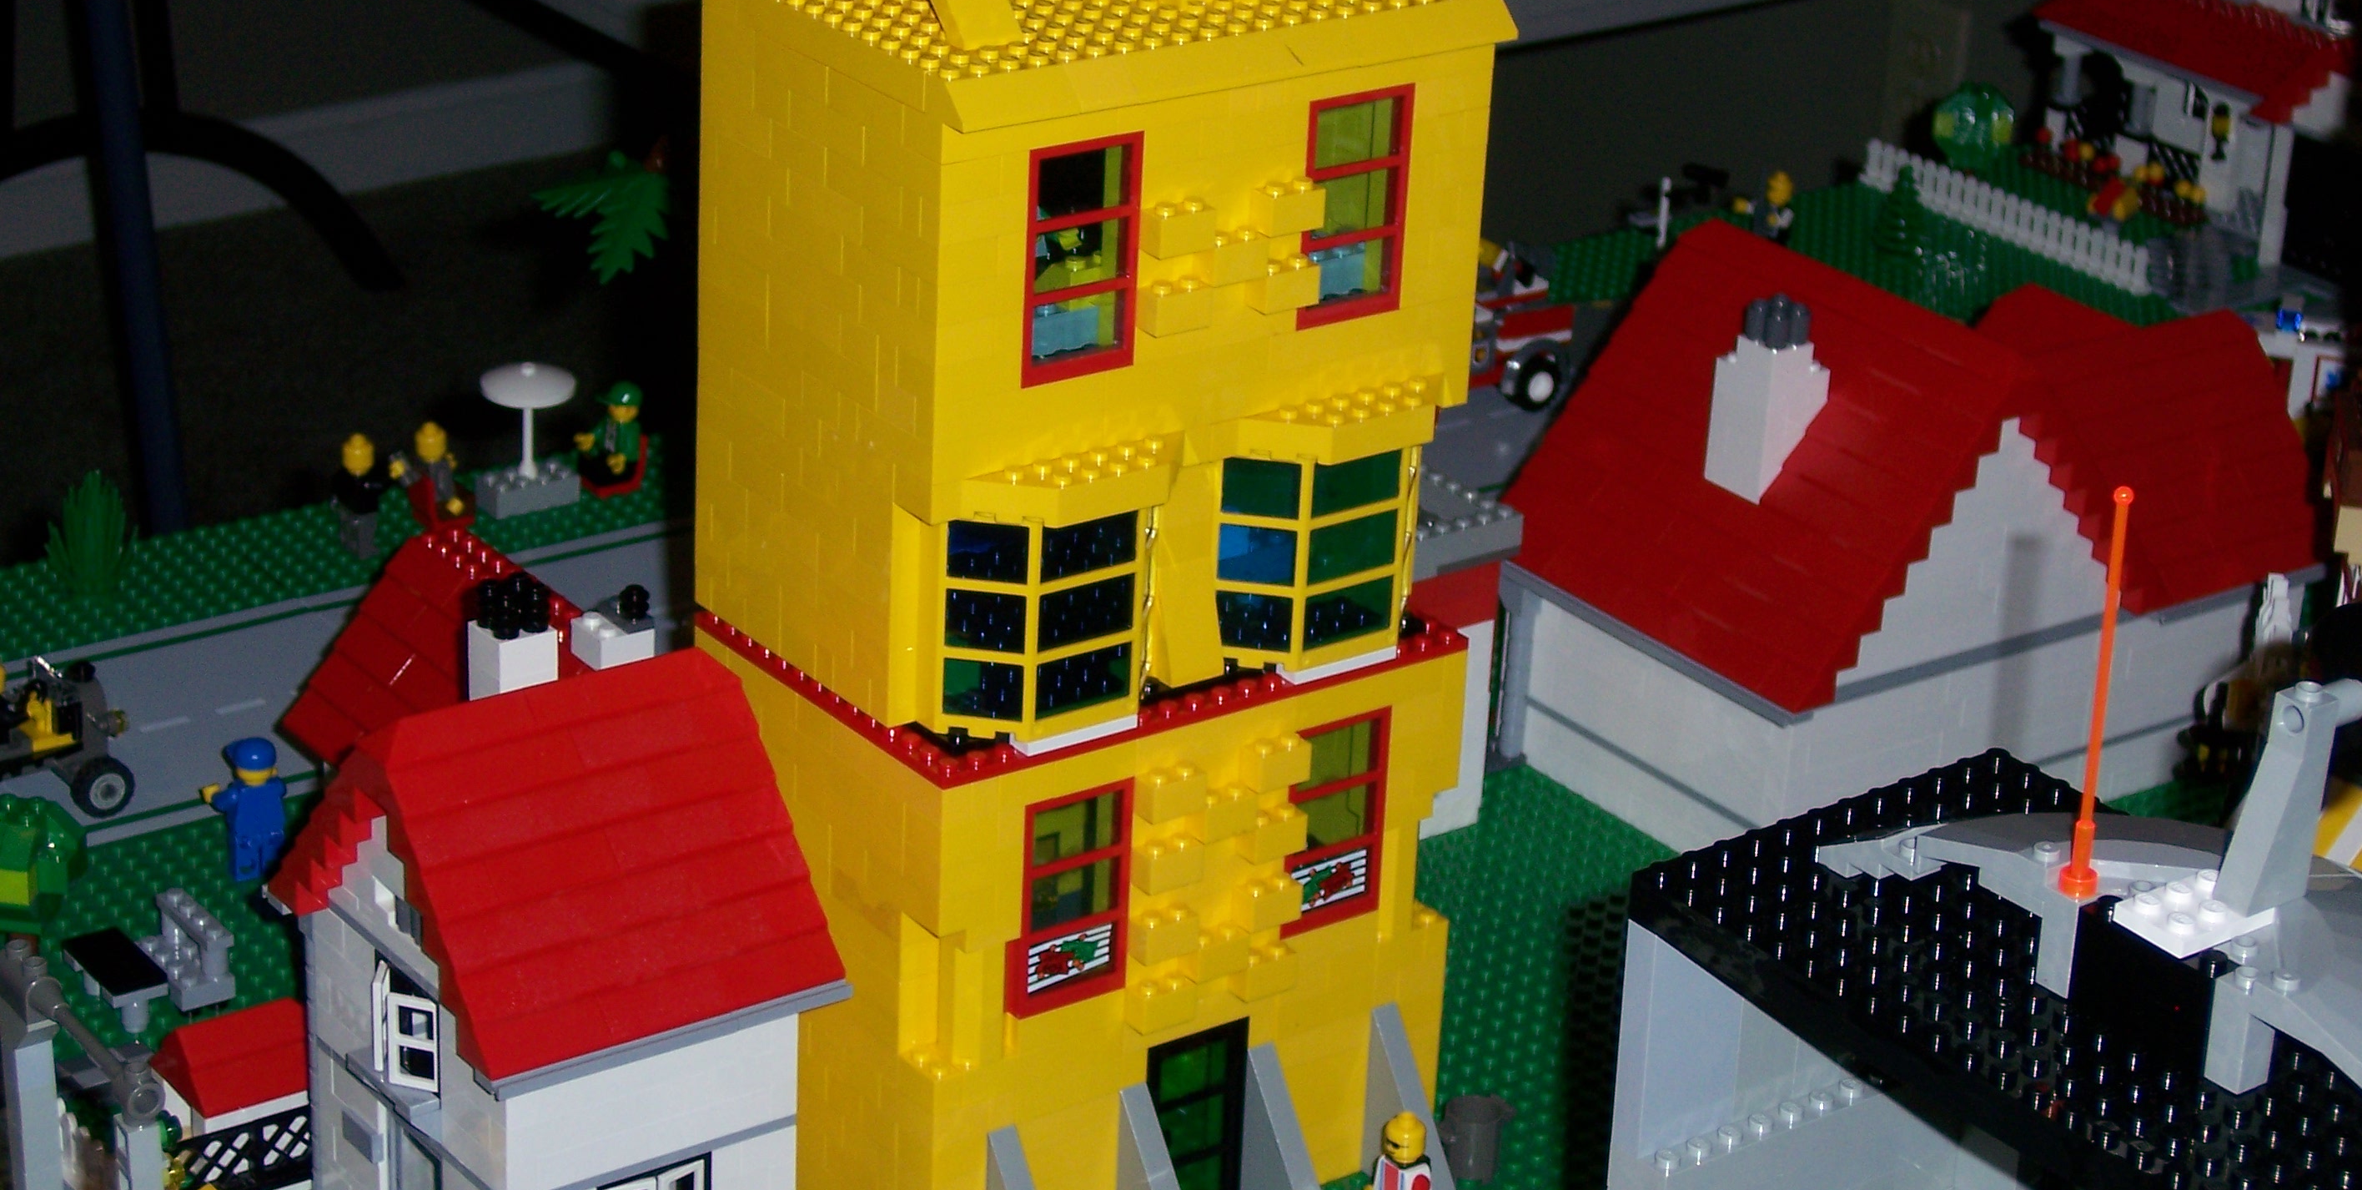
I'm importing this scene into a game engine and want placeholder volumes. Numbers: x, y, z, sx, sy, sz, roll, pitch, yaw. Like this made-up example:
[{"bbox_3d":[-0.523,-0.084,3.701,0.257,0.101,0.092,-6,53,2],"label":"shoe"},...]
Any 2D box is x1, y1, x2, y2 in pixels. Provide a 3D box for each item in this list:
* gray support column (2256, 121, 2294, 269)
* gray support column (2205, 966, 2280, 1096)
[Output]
[{"bbox_3d":[0.448,-0.163,1.952,0.008,0.059,0.008,-14,29,-34],"label":"gray support column"},{"bbox_3d":[0.183,0.075,0.825,0.008,0.021,0.008,-16,30,-33],"label":"gray support column"}]

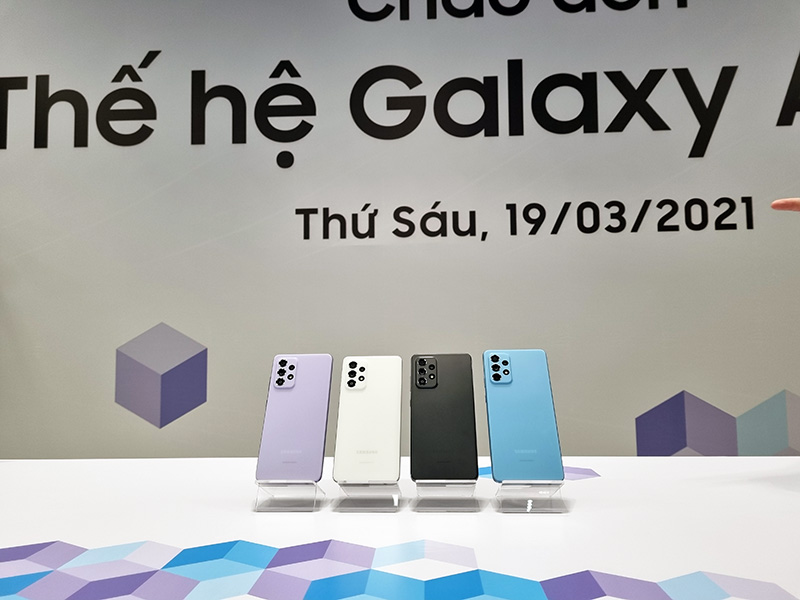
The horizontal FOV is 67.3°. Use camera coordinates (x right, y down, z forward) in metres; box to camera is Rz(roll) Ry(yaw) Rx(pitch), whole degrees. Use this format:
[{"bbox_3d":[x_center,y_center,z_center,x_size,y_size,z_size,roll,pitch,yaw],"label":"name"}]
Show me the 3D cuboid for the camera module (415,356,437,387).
[{"bbox_3d":[0.033,0.089,0.740,0.028,0.043,0.003,-2,-35,4],"label":"camera module"}]

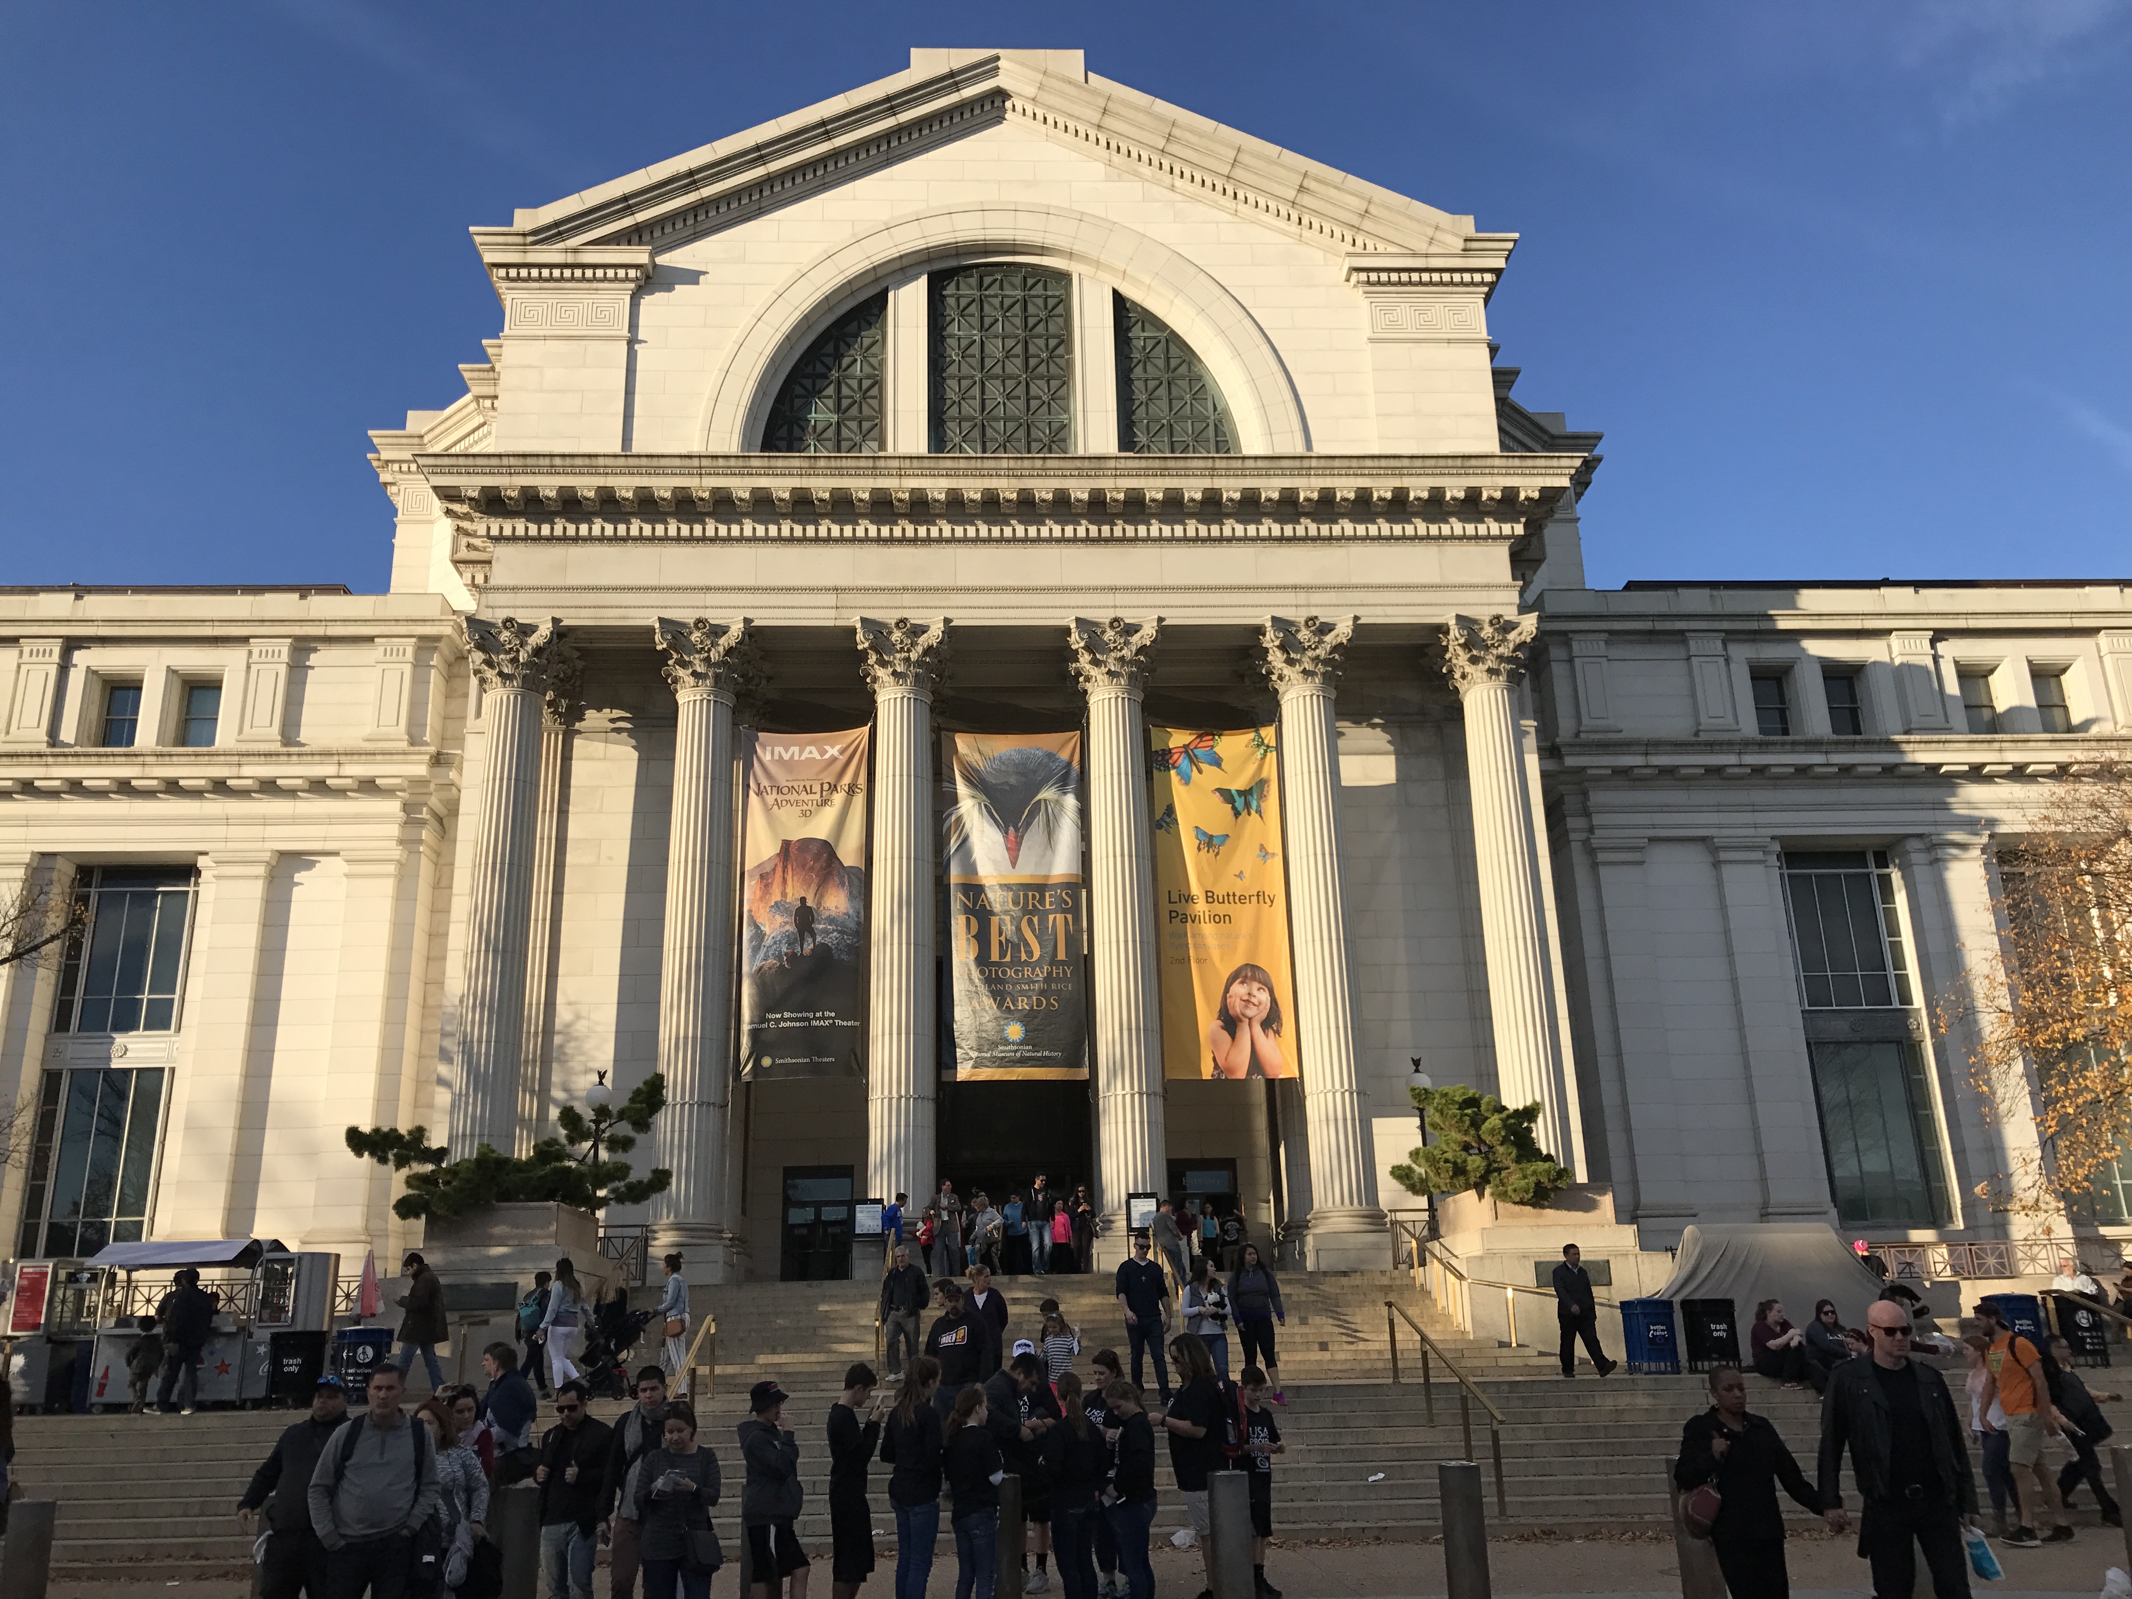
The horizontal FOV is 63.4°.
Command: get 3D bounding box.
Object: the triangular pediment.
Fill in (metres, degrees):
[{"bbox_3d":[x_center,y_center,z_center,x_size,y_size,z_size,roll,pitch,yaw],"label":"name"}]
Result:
[{"bbox_3d":[-1.746,-15.517,42.941,24.200,6.200,1.900,-1,-18,-3],"label":"triangular pediment"}]

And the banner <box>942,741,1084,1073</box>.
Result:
[{"bbox_3d":[-1.000,2.023,34.234,2.757,7.086,0.150,-1,-18,-2],"label":"banner"}]

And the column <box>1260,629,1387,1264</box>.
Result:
[{"bbox_3d":[5.342,2.753,35.222,1.750,13.350,1.750,-1,-18,-3],"label":"column"}]

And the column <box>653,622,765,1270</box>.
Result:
[{"bbox_3d":[-7.243,2.794,33.709,1.950,12.950,1.950,-1,-18,-3],"label":"column"}]

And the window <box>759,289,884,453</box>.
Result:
[{"bbox_3d":[-5.341,-9.326,38.106,2.650,4.300,0.300,-1,-18,-3],"label":"window"}]

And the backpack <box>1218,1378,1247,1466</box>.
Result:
[{"bbox_3d":[1.170,4.365,12.117,0.210,0.520,0.300,-6,-18,14],"label":"backpack"}]

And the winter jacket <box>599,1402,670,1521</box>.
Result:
[{"bbox_3d":[-2.429,3.836,9.999,0.540,0.670,0.320,1,-18,-8],"label":"winter jacket"}]

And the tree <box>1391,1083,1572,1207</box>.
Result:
[{"bbox_3d":[7.244,6.029,30.205,3.200,2.200,2.800,-1,-18,-3],"label":"tree"}]

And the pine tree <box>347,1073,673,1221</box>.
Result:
[{"bbox_3d":[-9.473,5.913,29.410,5.400,2.550,3.200,-1,-18,-3],"label":"pine tree"}]

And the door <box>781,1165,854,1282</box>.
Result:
[{"bbox_3d":[-5.164,8.868,35.762,1.514,2.465,0.180,-1,-18,-2],"label":"door"}]

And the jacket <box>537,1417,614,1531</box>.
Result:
[{"bbox_3d":[-2.816,3.871,9.903,0.430,0.617,0.330,1,-18,-8],"label":"jacket"}]

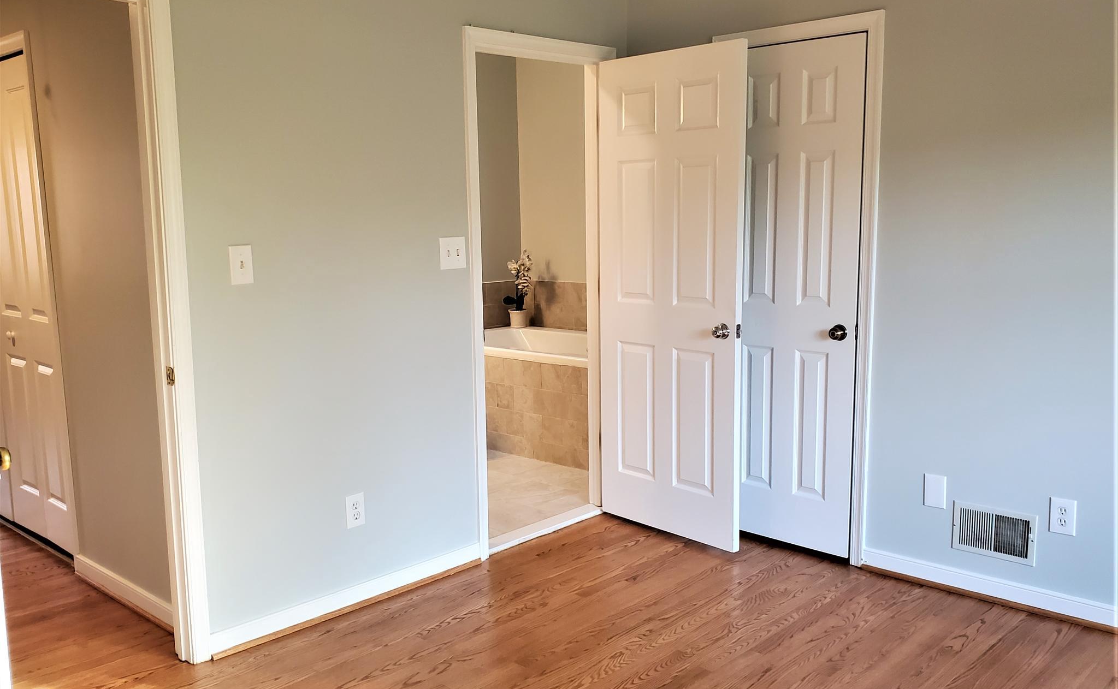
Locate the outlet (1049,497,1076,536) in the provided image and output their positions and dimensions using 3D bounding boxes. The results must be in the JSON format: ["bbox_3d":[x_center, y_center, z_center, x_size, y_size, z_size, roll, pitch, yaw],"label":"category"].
[{"bbox_3d":[1.676,0.575,2.798,0.076,0.119,0.010,6,11,42],"label":"outlet"}]

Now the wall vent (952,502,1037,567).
[{"bbox_3d":[1.522,0.664,2.950,0.267,0.180,0.016,6,11,42],"label":"wall vent"}]

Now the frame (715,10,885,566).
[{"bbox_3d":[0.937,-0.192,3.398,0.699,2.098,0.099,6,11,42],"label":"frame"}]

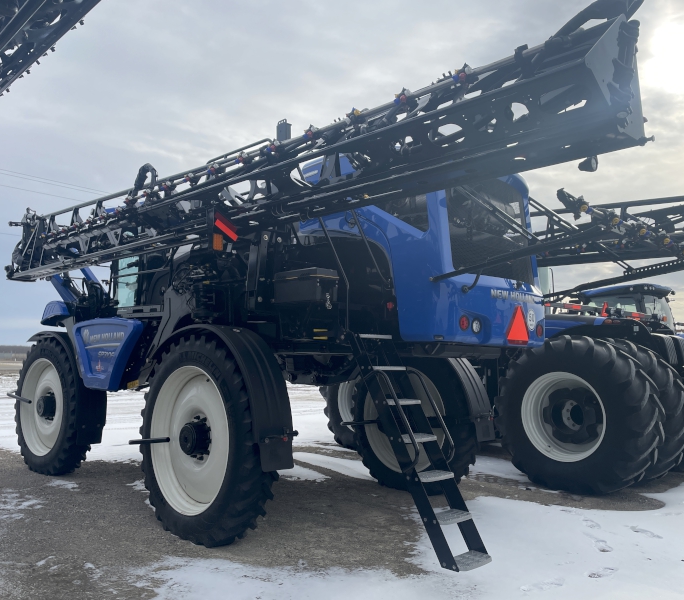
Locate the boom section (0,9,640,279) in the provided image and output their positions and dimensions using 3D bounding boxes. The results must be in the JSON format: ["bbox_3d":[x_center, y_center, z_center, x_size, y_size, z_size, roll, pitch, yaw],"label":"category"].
[{"bbox_3d":[-1.934,-1.034,6.579,0.700,0.970,9.600,5,-6,-43],"label":"boom section"}]

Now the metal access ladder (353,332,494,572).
[{"bbox_3d":[0.590,1.130,4.807,0.400,1.760,1.190,5,-7,-44],"label":"metal access ladder"}]

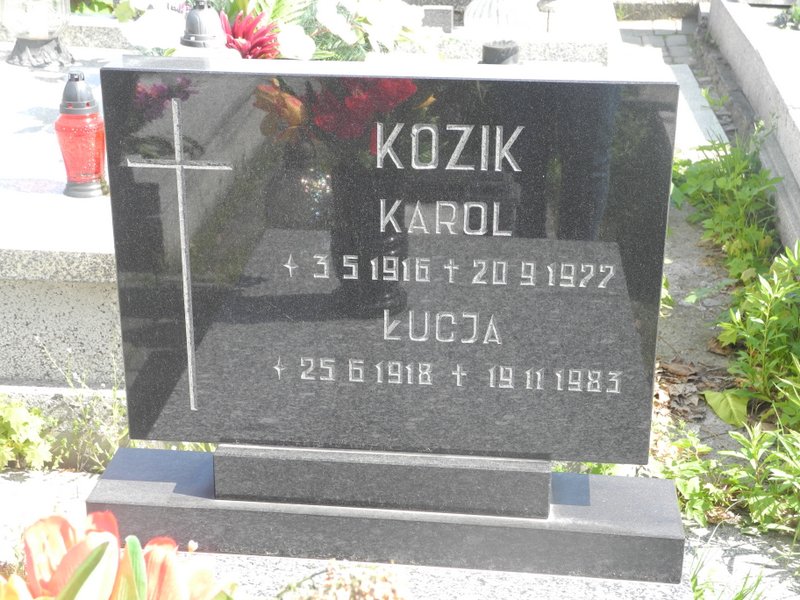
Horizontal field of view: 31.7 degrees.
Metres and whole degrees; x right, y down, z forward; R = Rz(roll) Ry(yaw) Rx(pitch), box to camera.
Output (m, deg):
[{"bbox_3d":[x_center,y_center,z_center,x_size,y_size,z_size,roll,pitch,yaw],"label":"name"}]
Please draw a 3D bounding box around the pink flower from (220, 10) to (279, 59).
[{"bbox_3d":[-0.359,-0.627,3.368,0.137,0.125,0.105,2,22,5],"label":"pink flower"}]

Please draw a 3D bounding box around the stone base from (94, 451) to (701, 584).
[{"bbox_3d":[-0.018,0.277,1.833,0.750,0.067,0.148,2,22,5],"label":"stone base"}]

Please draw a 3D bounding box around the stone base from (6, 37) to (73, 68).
[{"bbox_3d":[-0.925,-0.644,3.603,0.169,0.067,0.169,2,22,5],"label":"stone base"}]

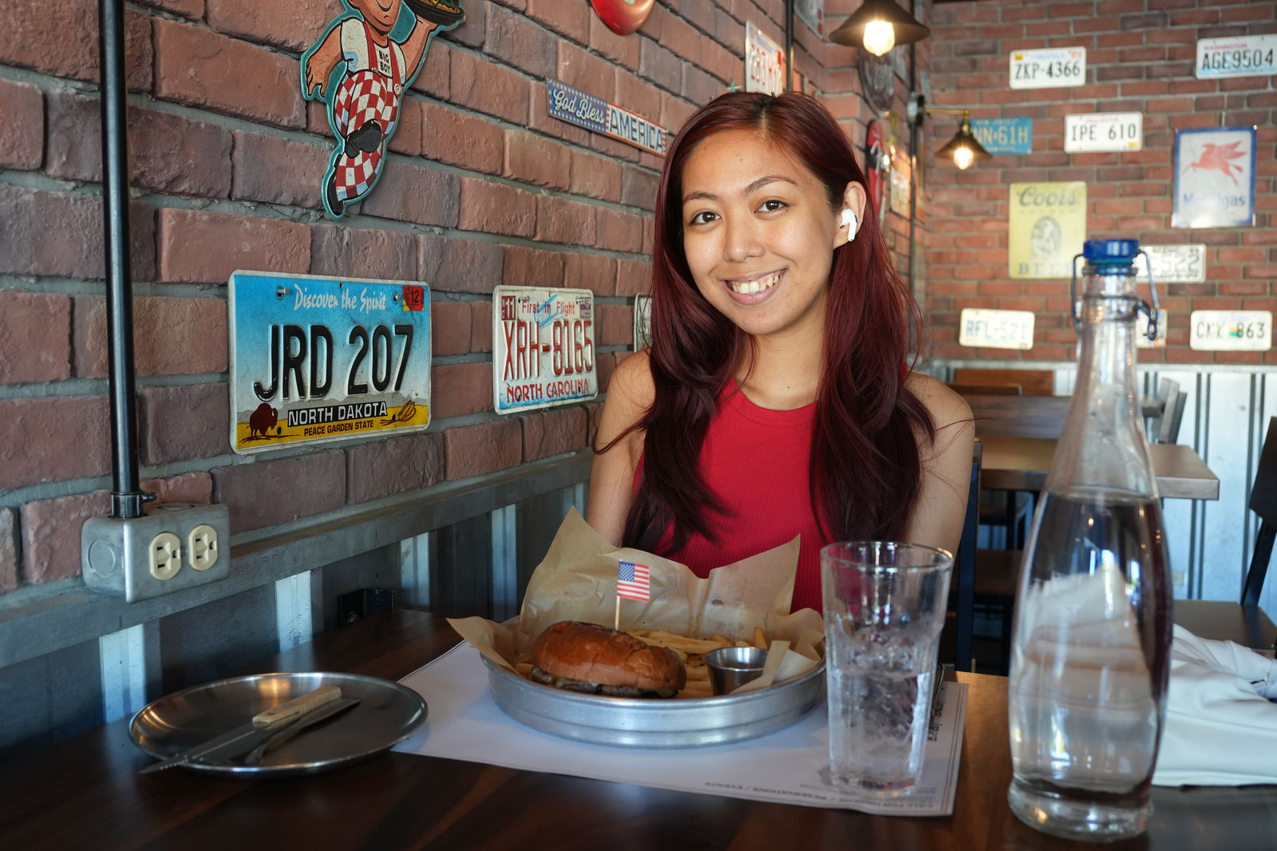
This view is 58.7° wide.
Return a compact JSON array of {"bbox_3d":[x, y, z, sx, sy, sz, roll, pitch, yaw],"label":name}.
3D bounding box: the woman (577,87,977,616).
[{"bbox_3d":[0.104,0.301,1.073,0.420,1.250,0.600,1,5,13],"label":"woman"}]

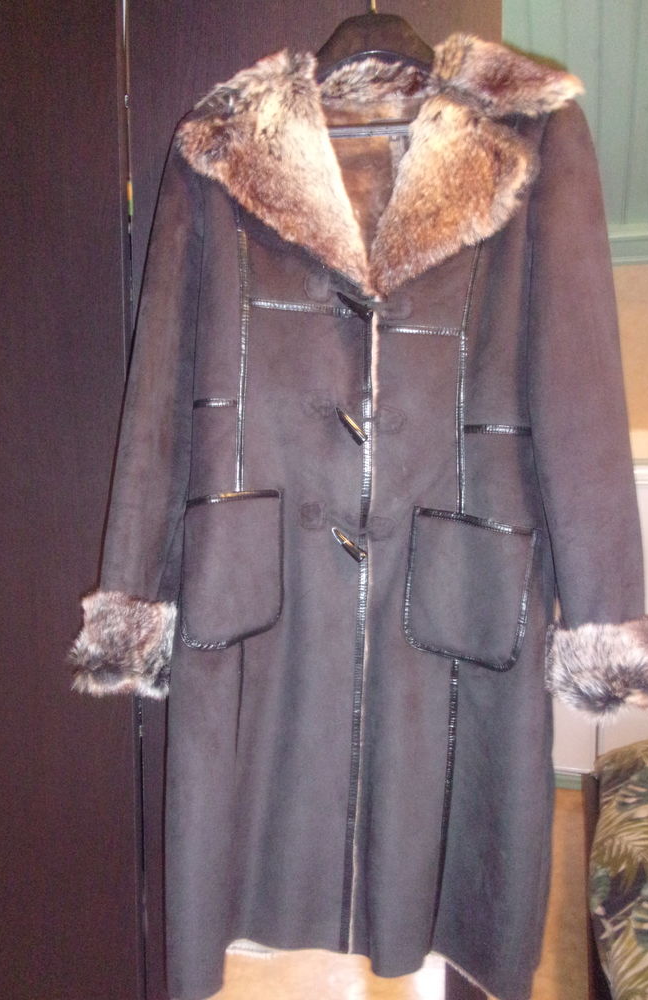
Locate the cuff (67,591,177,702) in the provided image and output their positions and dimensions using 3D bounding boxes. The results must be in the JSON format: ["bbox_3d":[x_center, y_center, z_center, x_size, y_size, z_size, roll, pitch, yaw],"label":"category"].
[{"bbox_3d":[-0.245,0.176,0.984,0.115,0.110,0.090,7,6,9],"label":"cuff"}]

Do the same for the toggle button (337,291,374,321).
[{"bbox_3d":[0.035,-0.226,0.935,0.048,0.013,0.013,36,4,-3],"label":"toggle button"}]

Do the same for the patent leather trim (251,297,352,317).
[{"bbox_3d":[-0.025,-0.214,0.895,0.112,0.011,0.008,6,6,6],"label":"patent leather trim"}]

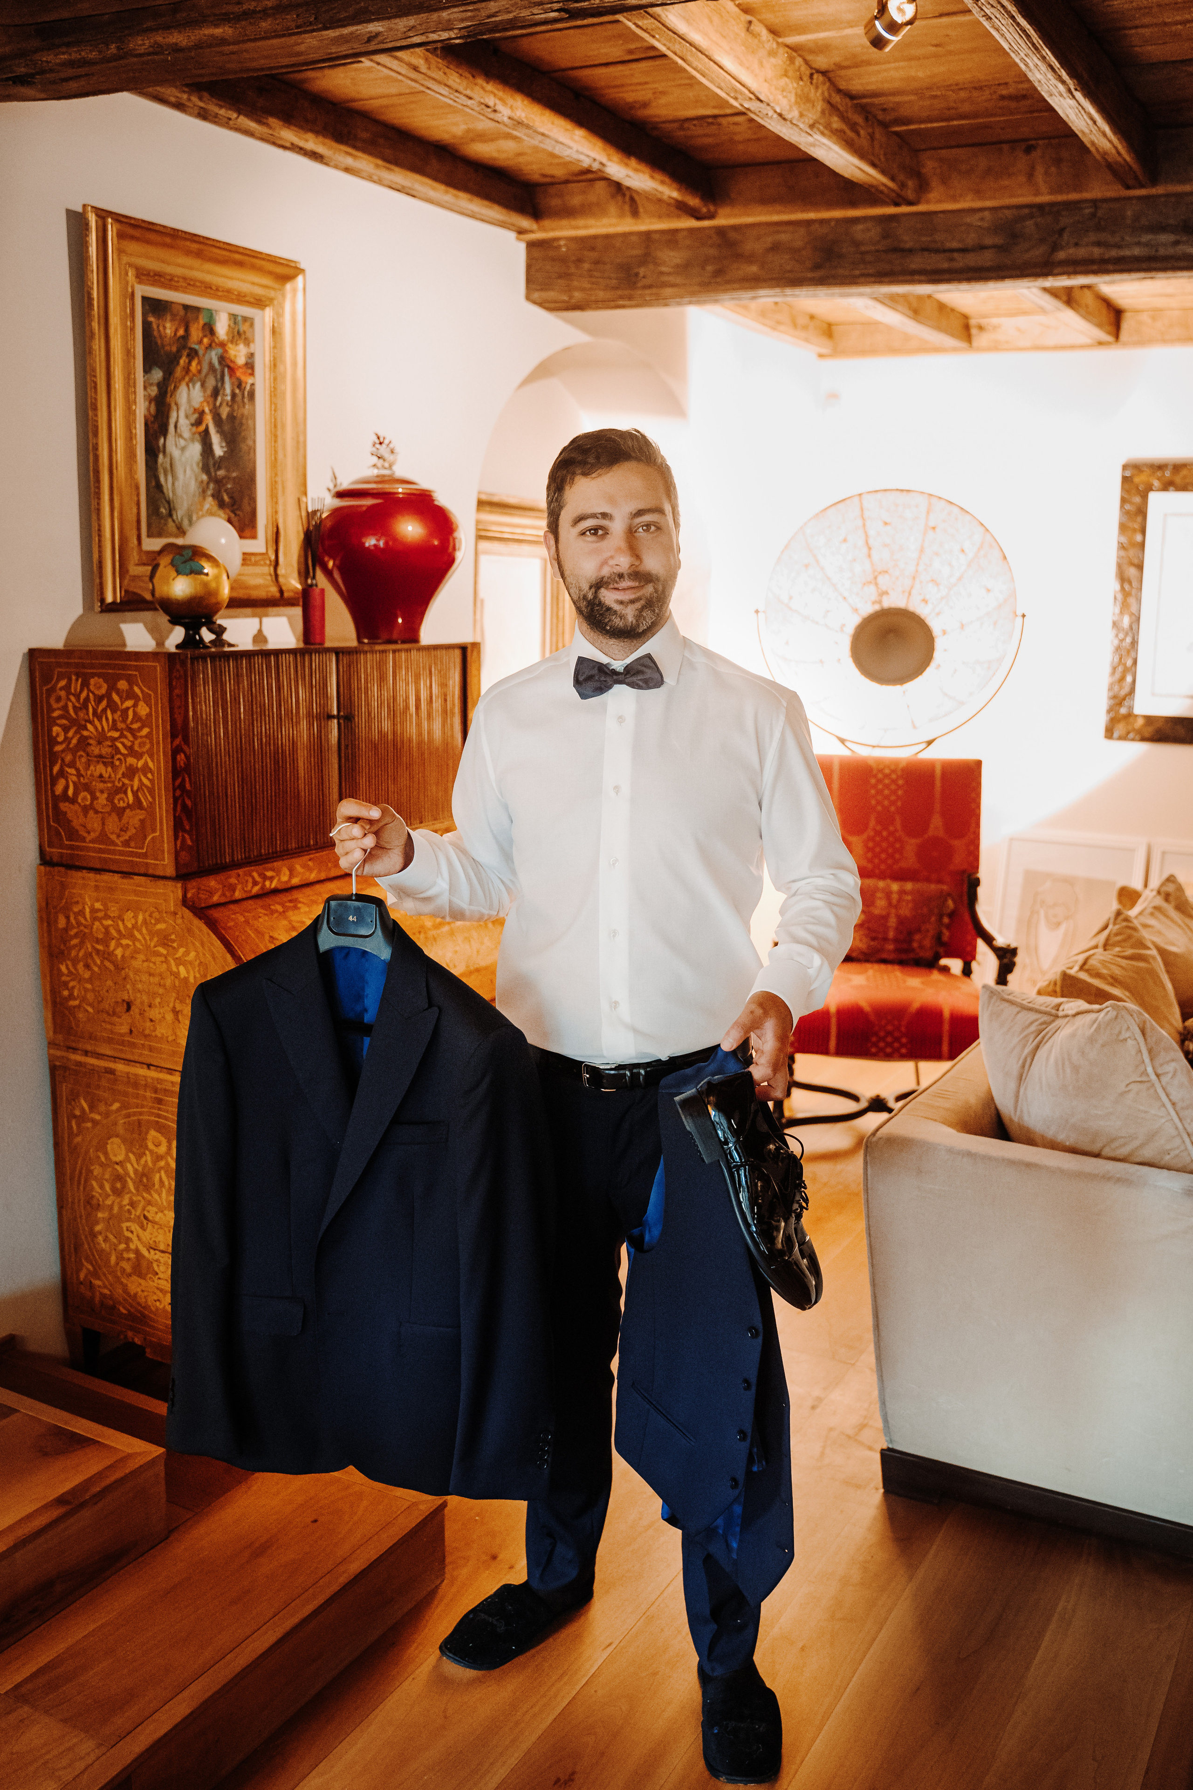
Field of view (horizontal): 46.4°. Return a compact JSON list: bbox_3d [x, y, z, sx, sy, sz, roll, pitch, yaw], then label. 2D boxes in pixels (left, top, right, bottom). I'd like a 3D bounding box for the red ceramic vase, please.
[{"bbox_3d":[-0.444,-0.723,2.982,0.309,0.365,0.309,1,11,0],"label":"red ceramic vase"}]

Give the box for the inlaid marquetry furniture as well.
[{"bbox_3d":[-0.542,0.249,2.833,0.590,1.485,0.910,8,13,31],"label":"inlaid marquetry furniture"}]

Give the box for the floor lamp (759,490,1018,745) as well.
[{"bbox_3d":[0.985,-0.365,4.768,0.880,1.970,0.680,3,12,11],"label":"floor lamp"}]

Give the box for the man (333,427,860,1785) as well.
[{"bbox_3d":[0.015,0.281,1.928,0.671,1.790,0.425,2,11,9],"label":"man"}]

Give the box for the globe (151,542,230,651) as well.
[{"bbox_3d":[-0.732,-0.541,2.511,0.145,0.191,0.145,8,13,31],"label":"globe"}]

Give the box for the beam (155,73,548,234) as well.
[{"bbox_3d":[-0.509,-1.621,2.994,0.110,0.090,1.270,8,13,31],"label":"beam"}]

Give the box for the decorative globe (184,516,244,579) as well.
[{"bbox_3d":[-0.736,-0.659,2.672,0.110,0.125,0.110,8,13,31],"label":"decorative globe"}]

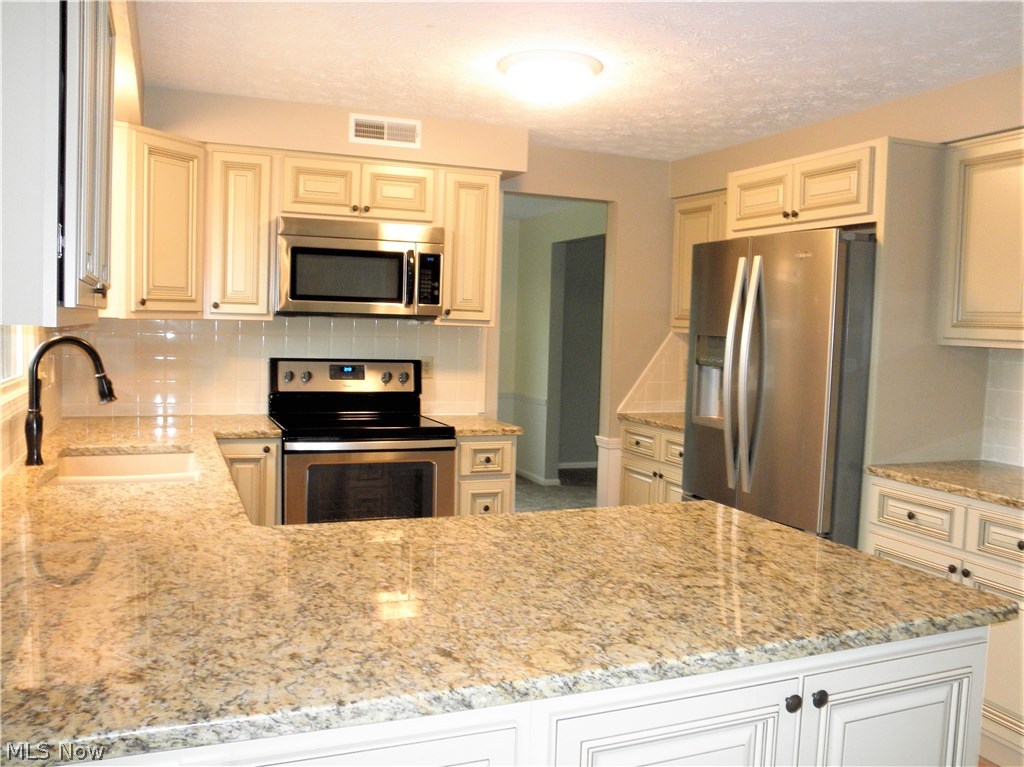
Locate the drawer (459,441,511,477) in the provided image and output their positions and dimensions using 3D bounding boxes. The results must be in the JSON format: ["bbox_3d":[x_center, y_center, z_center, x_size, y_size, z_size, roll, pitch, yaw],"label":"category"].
[{"bbox_3d":[-0.199,0.336,4.122,0.265,0.160,0.455,0,5,-23],"label":"drawer"}]

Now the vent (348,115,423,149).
[{"bbox_3d":[-0.588,-1.186,3.894,0.342,0.133,0.030,0,5,-23],"label":"vent"}]

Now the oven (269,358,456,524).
[{"bbox_3d":[-0.726,0.501,3.940,0.763,1.198,0.650,0,5,-23],"label":"oven"}]

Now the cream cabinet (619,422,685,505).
[{"bbox_3d":[1.061,0.670,4.627,0.610,0.877,0.820,0,5,-23],"label":"cream cabinet"}]

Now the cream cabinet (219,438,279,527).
[{"bbox_3d":[-1.247,0.657,3.781,0.310,0.877,0.585,0,5,-23],"label":"cream cabinet"}]

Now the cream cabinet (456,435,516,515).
[{"bbox_3d":[-0.241,0.658,4.205,0.313,0.877,0.585,0,5,-23],"label":"cream cabinet"}]

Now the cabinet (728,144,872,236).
[{"bbox_3d":[1.462,-0.795,3.602,0.630,0.305,0.900,0,5,-23],"label":"cabinet"}]

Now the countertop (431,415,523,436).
[{"bbox_3d":[-0.221,0.204,4.163,0.340,0.035,0.600,0,5,-23],"label":"countertop"}]

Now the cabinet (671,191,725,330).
[{"bbox_3d":[1.260,-0.654,4.576,0.305,0.773,0.840,0,5,-23],"label":"cabinet"}]

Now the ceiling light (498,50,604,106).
[{"bbox_3d":[0.138,-1.114,3.036,0.380,0.120,0.380,2,5,0],"label":"ceiling light"}]

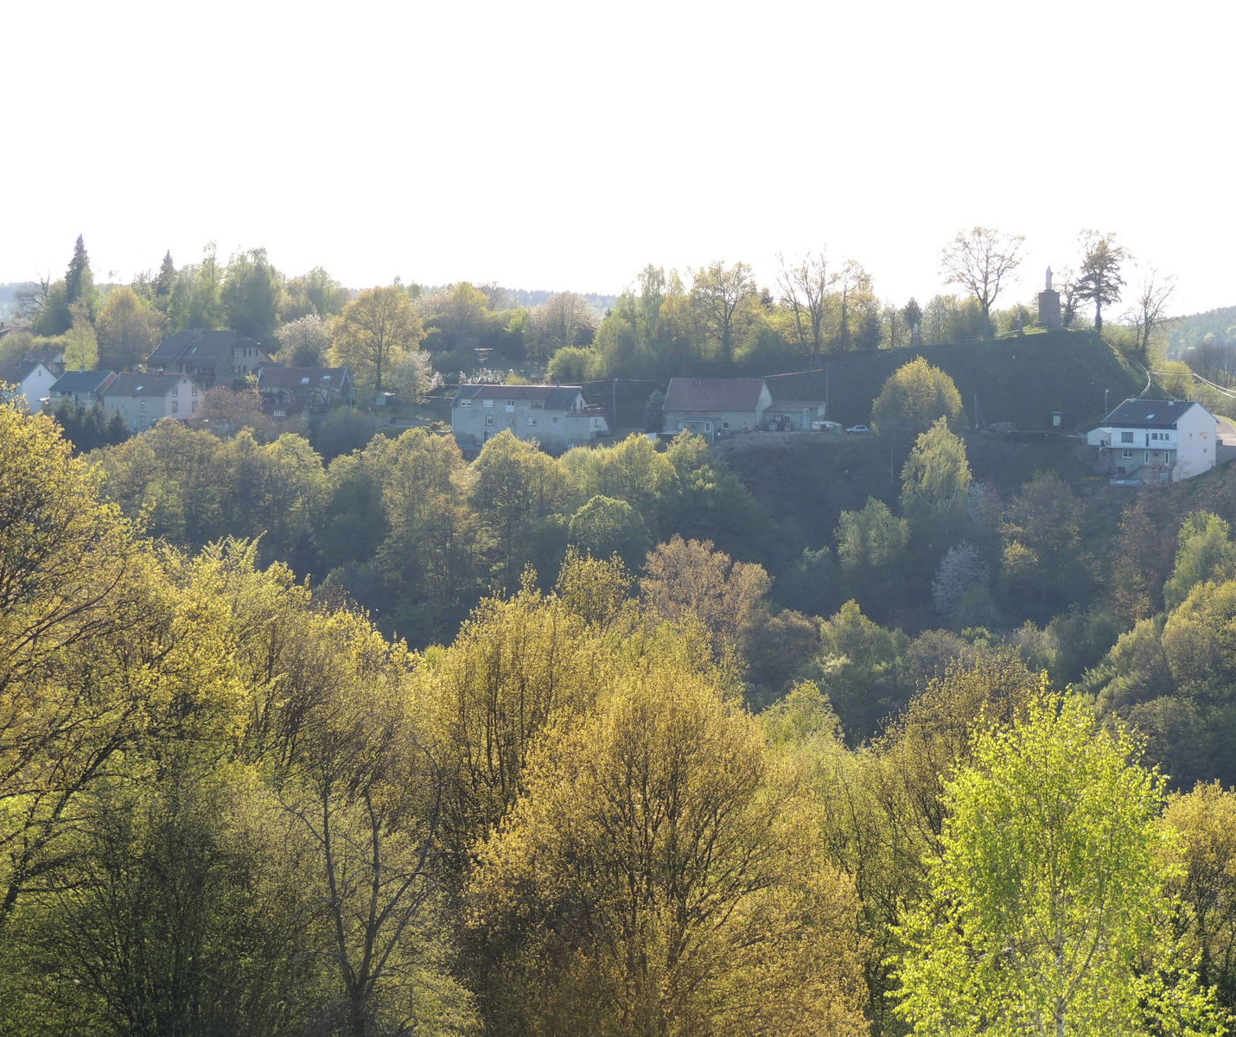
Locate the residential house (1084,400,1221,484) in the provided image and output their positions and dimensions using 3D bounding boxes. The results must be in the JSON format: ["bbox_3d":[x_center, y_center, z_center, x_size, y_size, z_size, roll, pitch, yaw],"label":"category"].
[{"bbox_3d":[84.010,-12.350,629.300,10.500,12.400,17.500,-3,4,-40],"label":"residential house"}]

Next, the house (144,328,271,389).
[{"bbox_3d":[-76.000,-29.430,740.530,18.000,11.600,14.500,3,4,40],"label":"house"}]

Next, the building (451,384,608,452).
[{"bbox_3d":[-14.590,-16.660,659.630,23.500,11.300,10.000,1,3,16],"label":"building"}]

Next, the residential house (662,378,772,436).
[{"bbox_3d":[17.100,-19.350,689.520,16.500,9.600,11.000,1,3,15],"label":"residential house"}]

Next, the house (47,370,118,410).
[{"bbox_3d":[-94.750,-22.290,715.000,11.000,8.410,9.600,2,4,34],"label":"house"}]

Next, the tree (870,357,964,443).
[{"bbox_3d":[50.040,-19.510,668.000,15.600,14.990,15.200,0,3,4],"label":"tree"}]

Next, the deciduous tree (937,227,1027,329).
[{"bbox_3d":[66.030,-43.620,725.700,15.800,18.900,15.800,0,3,5],"label":"deciduous tree"}]

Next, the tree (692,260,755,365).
[{"bbox_3d":[19.140,-37.290,722.000,11.600,18.940,11.400,0,3,2],"label":"tree"}]

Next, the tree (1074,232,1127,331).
[{"bbox_3d":[86.170,-42.360,712.000,9.600,18.290,9.400,0,3,7],"label":"tree"}]

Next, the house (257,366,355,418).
[{"bbox_3d":[-55.550,-22.380,712.000,15.400,9.530,9.300,1,3,10],"label":"house"}]

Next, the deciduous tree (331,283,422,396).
[{"bbox_3d":[-42.990,-31.900,712.990,16.600,19.400,16.600,0,3,-3],"label":"deciduous tree"}]

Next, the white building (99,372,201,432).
[{"bbox_3d":[-81.750,-20.340,703.000,15.200,10.840,10.000,2,4,35],"label":"white building"}]

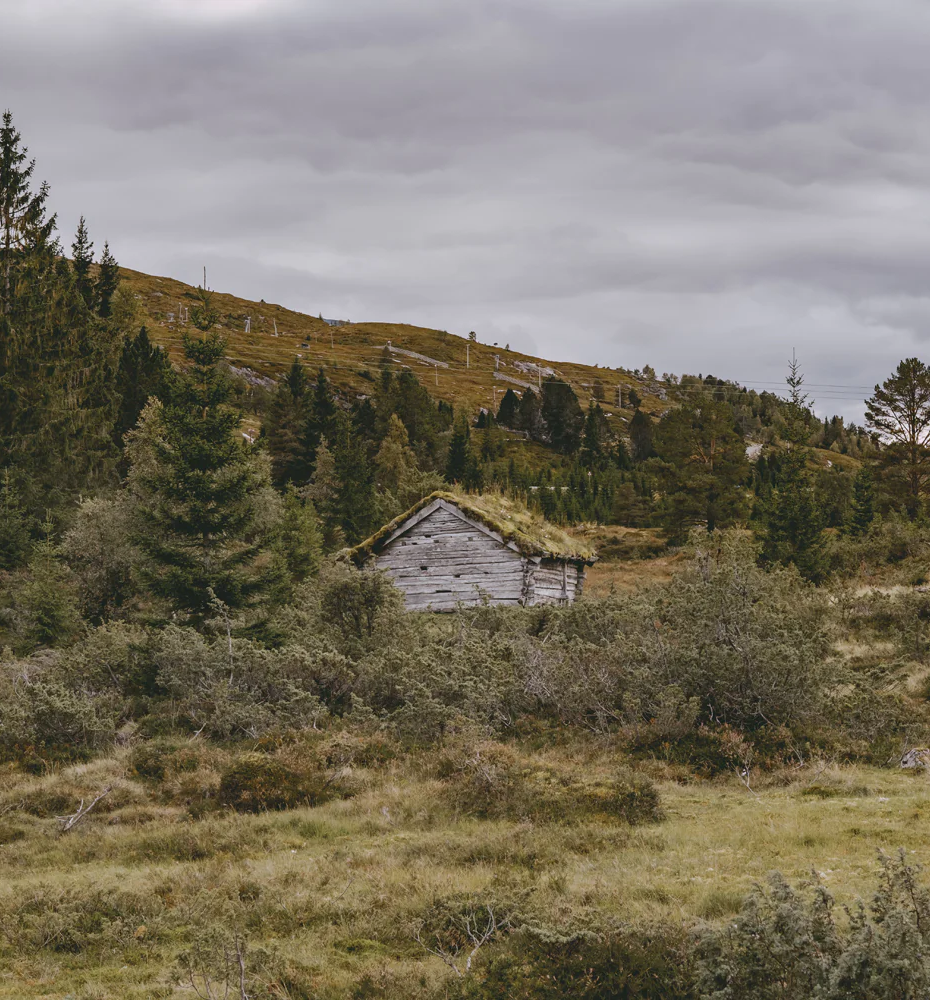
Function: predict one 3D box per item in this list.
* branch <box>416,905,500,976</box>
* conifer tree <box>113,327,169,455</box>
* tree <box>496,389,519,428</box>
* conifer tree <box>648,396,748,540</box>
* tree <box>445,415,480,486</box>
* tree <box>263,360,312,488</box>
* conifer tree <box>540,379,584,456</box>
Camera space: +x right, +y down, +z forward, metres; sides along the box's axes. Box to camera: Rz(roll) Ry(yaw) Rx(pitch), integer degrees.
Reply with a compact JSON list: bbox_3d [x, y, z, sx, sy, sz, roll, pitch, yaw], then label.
[{"bbox_3d":[-0.051,3.192,14.500,0.603,0.518,0.392,0,-2,0],"label":"branch"},{"bbox_3d":[-13.698,-4.335,85.000,2.740,6.079,2.740,0,0,0],"label":"conifer tree"},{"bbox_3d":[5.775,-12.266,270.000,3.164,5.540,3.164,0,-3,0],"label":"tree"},{"bbox_3d":[10.728,-1.375,92.000,4.582,6.849,4.582,0,-3,0],"label":"conifer tree"},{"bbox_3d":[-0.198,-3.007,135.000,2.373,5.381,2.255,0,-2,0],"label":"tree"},{"bbox_3d":[-7.990,-3.324,90.000,2.321,6.014,2.321,0,-3,0],"label":"tree"},{"bbox_3d":[11.673,-10.130,240.000,5.204,9.285,4.683,0,-2,0],"label":"conifer tree"}]

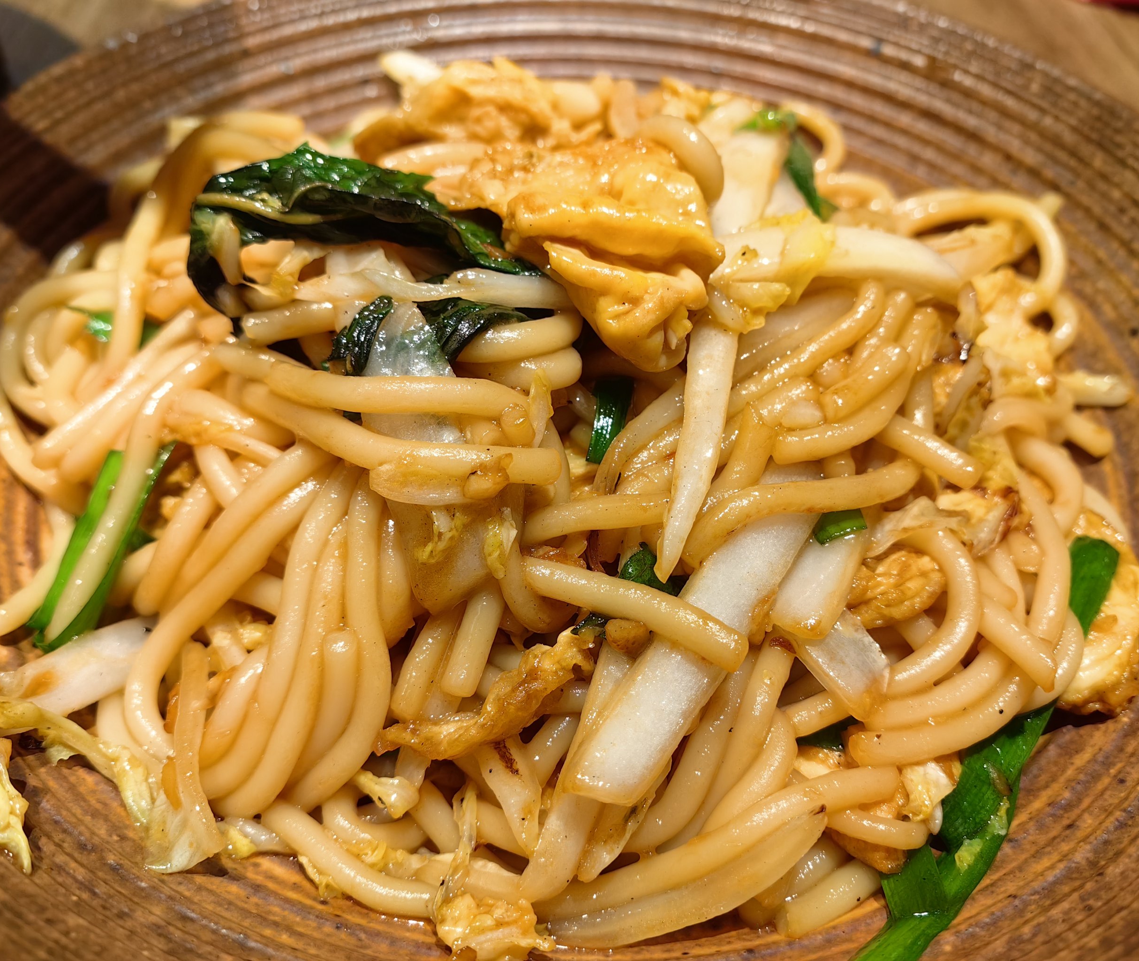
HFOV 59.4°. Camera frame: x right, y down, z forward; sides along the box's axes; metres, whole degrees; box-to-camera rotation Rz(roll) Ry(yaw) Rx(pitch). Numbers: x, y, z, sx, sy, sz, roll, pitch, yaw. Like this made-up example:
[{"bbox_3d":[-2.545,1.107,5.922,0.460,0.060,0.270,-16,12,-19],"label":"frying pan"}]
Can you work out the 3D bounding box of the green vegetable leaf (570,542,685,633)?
[{"bbox_3d":[0.010,0.018,0.172,0.022,0.007,0.010,-28,55,-22],"label":"green vegetable leaf"}]

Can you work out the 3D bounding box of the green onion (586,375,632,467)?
[{"bbox_3d":[0.007,-0.011,0.182,0.006,0.004,0.018,9,50,8],"label":"green onion"}]

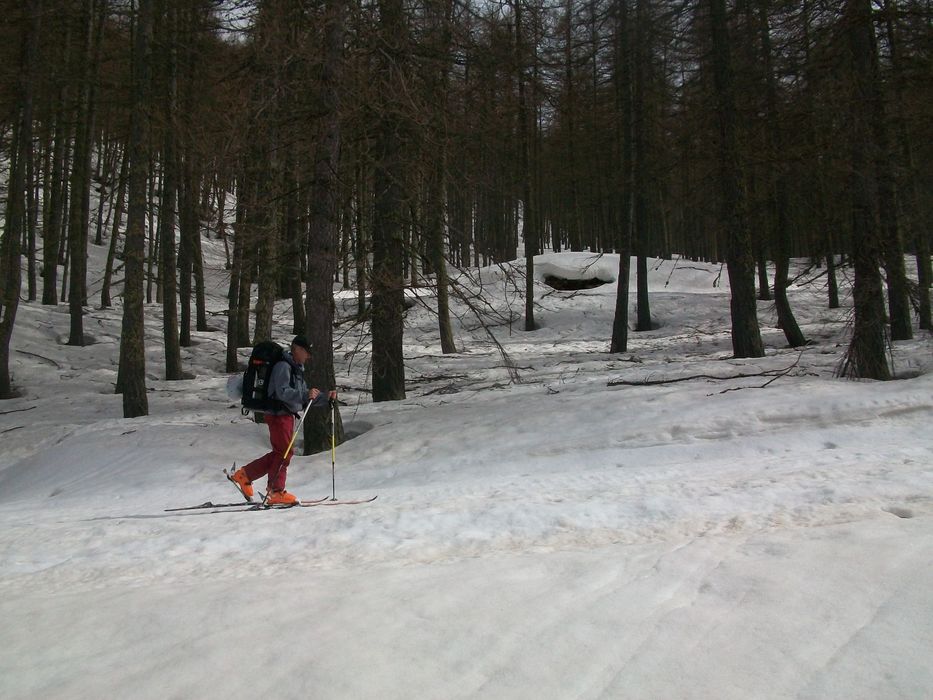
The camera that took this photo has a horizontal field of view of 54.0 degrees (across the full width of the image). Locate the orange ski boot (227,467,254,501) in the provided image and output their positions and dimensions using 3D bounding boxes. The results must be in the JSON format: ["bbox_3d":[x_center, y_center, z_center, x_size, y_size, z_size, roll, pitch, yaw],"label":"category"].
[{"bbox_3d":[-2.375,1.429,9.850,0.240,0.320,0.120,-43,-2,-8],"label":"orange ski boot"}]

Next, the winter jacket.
[{"bbox_3d":[-1.820,0.355,9.700,0.540,0.680,0.500,1,-7,-5],"label":"winter jacket"}]

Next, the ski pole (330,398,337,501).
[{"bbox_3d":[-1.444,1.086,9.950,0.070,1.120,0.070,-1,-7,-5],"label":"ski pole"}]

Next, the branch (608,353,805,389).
[{"bbox_3d":[3.797,0.340,14.500,2.950,0.450,1.100,-2,-7,15],"label":"branch"}]

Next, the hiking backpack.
[{"bbox_3d":[-2.154,0.296,9.700,0.360,0.730,0.360,8,-7,-4],"label":"hiking backpack"}]

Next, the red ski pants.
[{"bbox_3d":[-2.085,1.085,9.700,0.530,0.840,0.420,1,-7,-5],"label":"red ski pants"}]

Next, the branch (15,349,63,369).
[{"bbox_3d":[-7.714,0.162,16.500,0.800,0.280,0.300,1,-7,-12],"label":"branch"}]

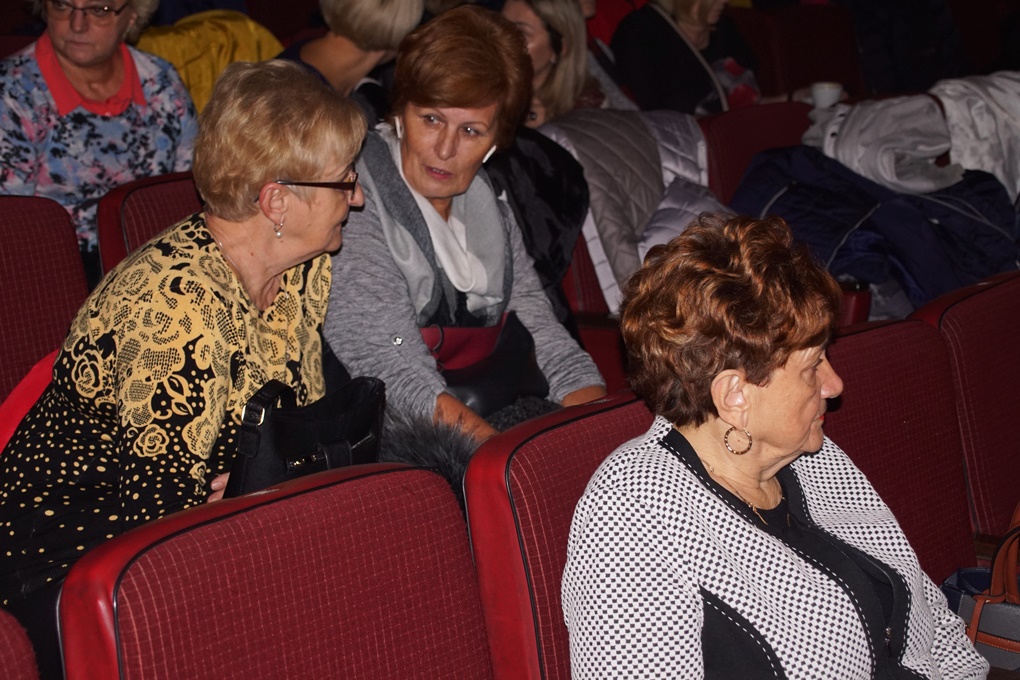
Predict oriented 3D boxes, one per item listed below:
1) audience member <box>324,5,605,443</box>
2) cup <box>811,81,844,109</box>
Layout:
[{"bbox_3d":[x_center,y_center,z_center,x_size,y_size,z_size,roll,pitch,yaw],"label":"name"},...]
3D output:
[{"bbox_3d":[0.030,0.070,2.870,0.560,1.160,0.700,-9,14,-39],"label":"audience member"},{"bbox_3d":[0.769,-0.590,4.600,0.083,0.067,0.081,0,10,0],"label":"cup"}]

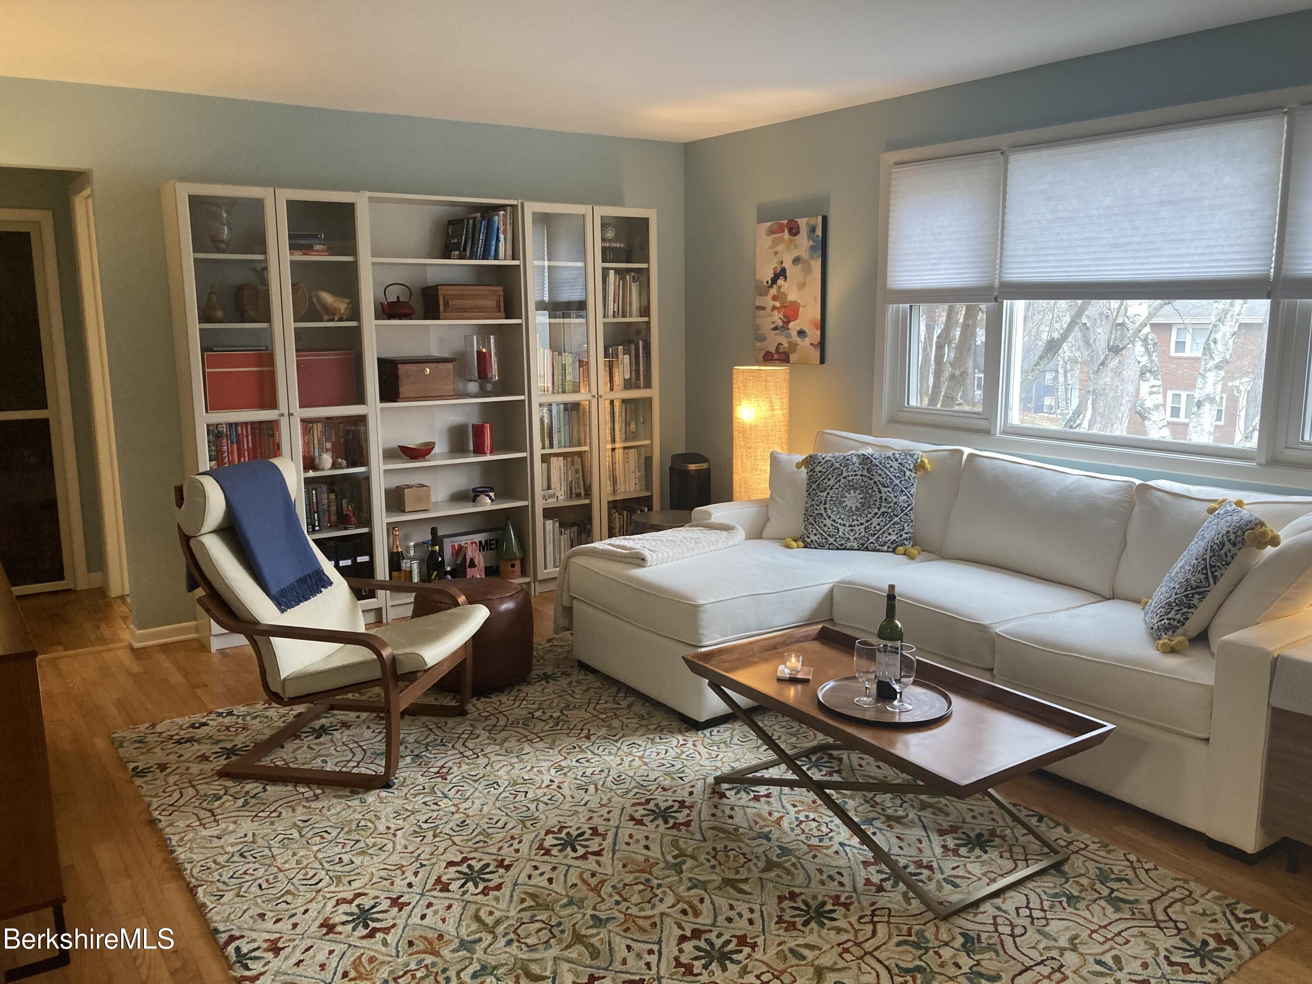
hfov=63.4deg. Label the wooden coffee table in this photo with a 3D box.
[{"bbox_3d":[0.658,0.777,3.140,0.607,0.410,1.105,-7,12,-33],"label":"wooden coffee table"}]

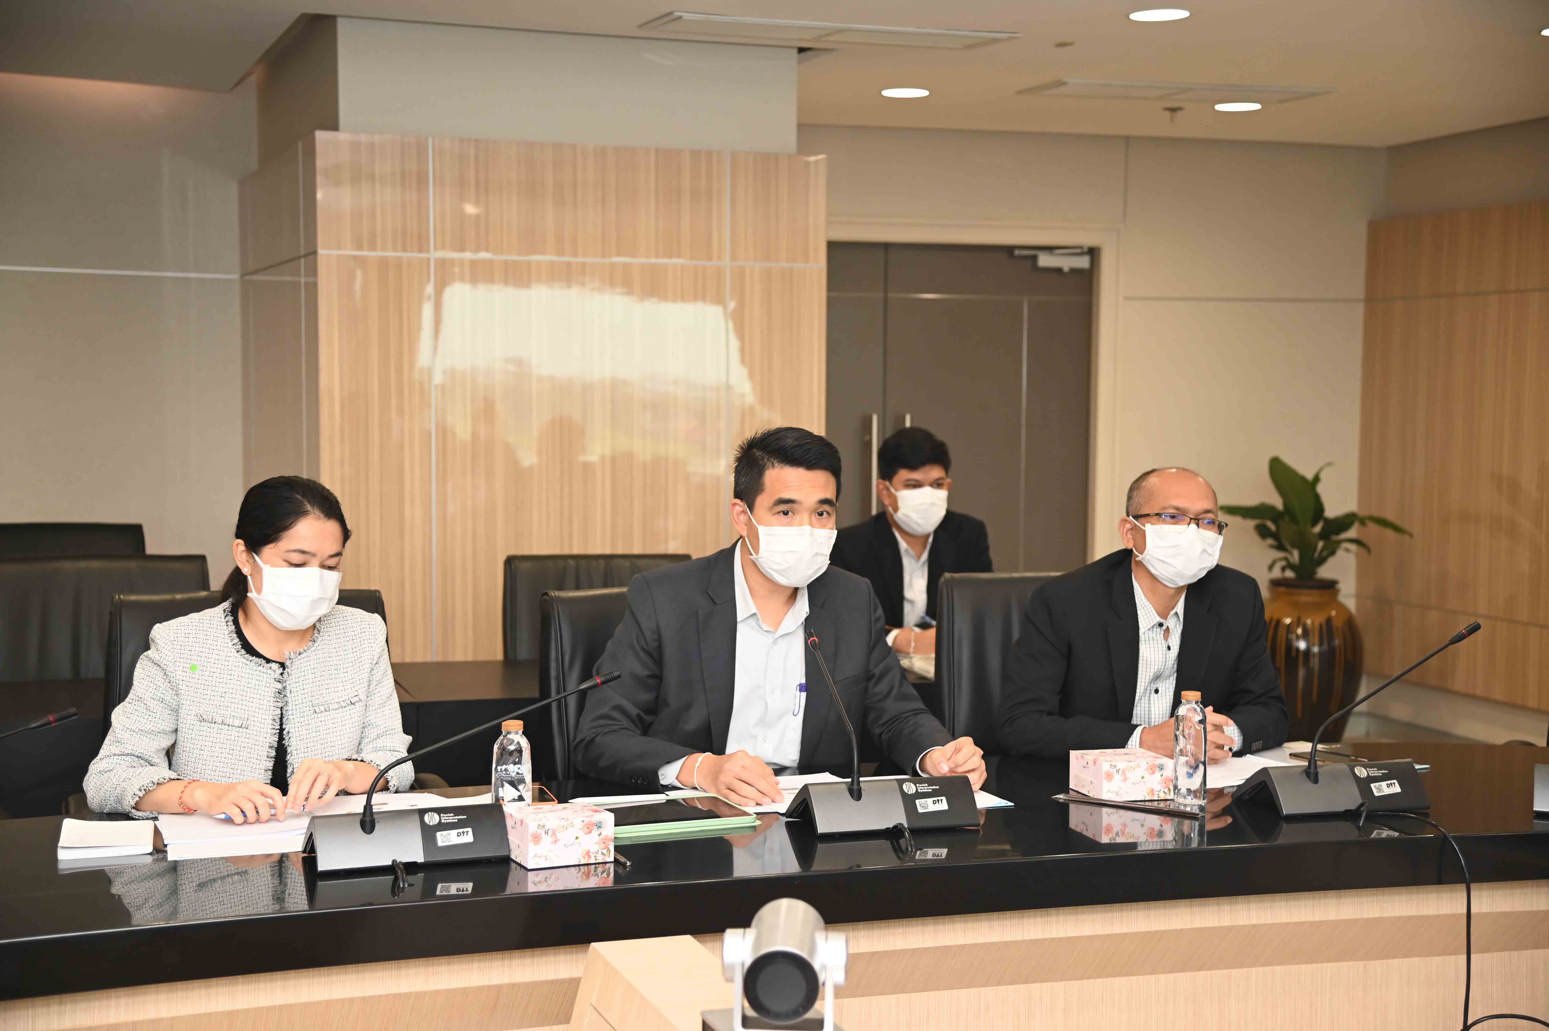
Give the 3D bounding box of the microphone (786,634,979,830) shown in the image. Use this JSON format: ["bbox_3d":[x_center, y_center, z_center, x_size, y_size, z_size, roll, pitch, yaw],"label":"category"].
[{"bbox_3d":[0.138,0.325,3.300,0.257,0.255,0.320,-1,6,-18],"label":"microphone"}]

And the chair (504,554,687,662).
[{"bbox_3d":[-0.366,0.574,5.004,0.600,0.920,0.630,-1,5,-15],"label":"chair"}]

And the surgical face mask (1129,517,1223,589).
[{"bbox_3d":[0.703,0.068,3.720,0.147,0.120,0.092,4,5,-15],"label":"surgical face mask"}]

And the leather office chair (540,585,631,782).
[{"bbox_3d":[-0.121,0.647,3.869,0.620,0.989,0.650,-2,6,-23],"label":"leather office chair"}]

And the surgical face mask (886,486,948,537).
[{"bbox_3d":[0.345,-0.012,5.170,0.135,0.110,0.100,0,8,-13],"label":"surgical face mask"}]

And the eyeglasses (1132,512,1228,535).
[{"bbox_3d":[0.725,0.024,3.908,0.140,0.038,0.145,9,-6,-17],"label":"eyeglasses"}]

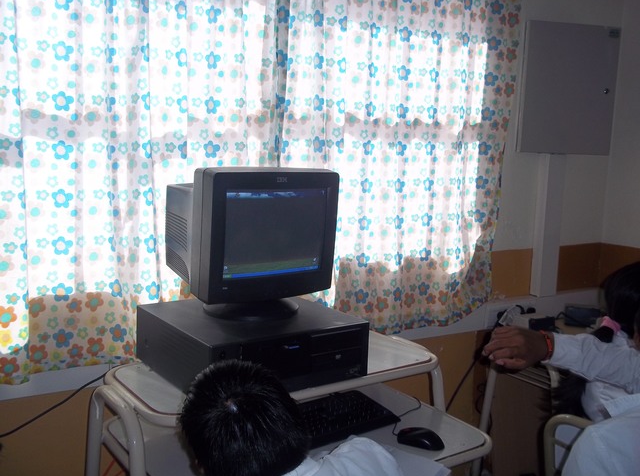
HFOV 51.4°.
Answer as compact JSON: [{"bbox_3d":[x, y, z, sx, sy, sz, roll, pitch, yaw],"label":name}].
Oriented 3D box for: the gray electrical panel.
[{"bbox_3d":[0.965,-0.579,2.617,0.410,0.490,0.070,0,8,-17],"label":"gray electrical panel"}]

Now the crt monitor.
[{"bbox_3d":[-0.206,-0.001,1.723,0.360,0.352,0.345,-4,9,-39],"label":"crt monitor"}]

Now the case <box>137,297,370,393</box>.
[{"bbox_3d":[-0.176,0.256,1.657,0.425,0.138,0.415,-3,9,-36],"label":"case"}]

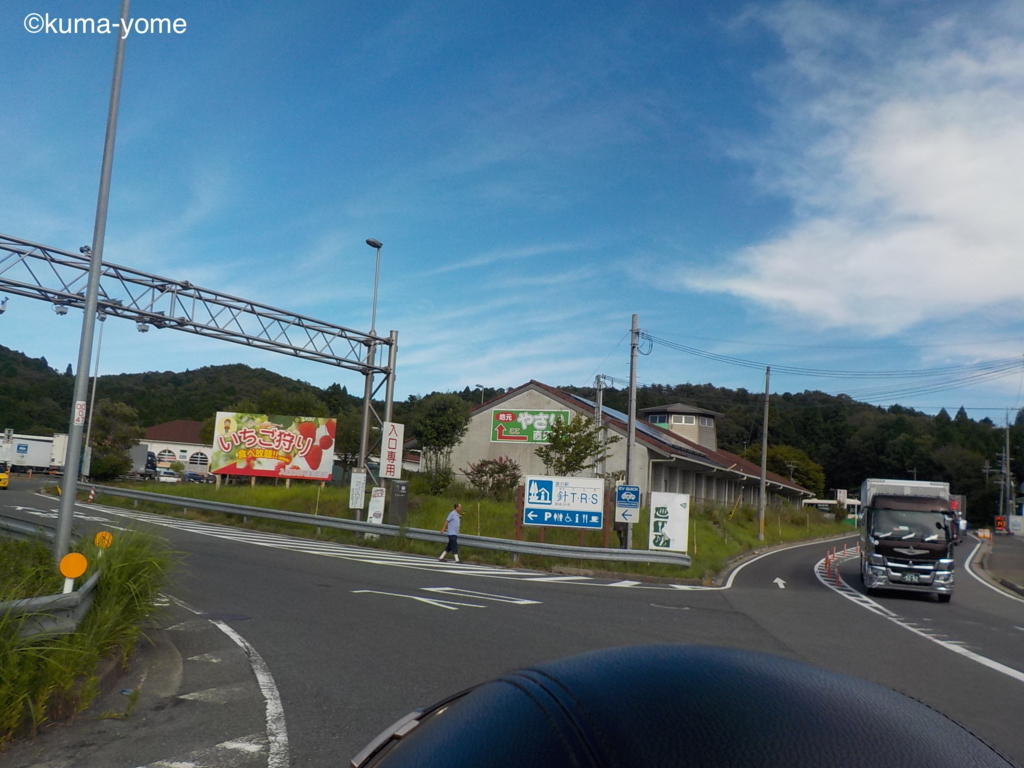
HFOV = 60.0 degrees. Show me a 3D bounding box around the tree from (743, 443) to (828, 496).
[{"bbox_3d":[36.350,12.467,118.538,10.833,9.313,10.833,1,-7,17],"label":"tree"}]

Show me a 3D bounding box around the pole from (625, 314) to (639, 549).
[{"bbox_3d":[3.616,1.581,26.732,0.280,7.479,0.280,3,-7,0],"label":"pole"}]

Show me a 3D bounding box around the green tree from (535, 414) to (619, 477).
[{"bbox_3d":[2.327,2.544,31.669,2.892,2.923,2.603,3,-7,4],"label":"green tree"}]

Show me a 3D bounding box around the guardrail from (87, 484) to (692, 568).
[{"bbox_3d":[-7.816,4.856,31.287,29.988,0.770,0.950,0,-7,36],"label":"guardrail"}]

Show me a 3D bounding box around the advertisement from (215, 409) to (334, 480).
[{"bbox_3d":[-10.704,2.812,40.000,5.431,2.803,0.150,3,-7,0],"label":"advertisement"}]

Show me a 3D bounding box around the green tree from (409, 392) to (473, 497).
[{"bbox_3d":[-2.926,2.567,37.248,2.426,4.282,2.305,4,-7,-4],"label":"green tree"}]

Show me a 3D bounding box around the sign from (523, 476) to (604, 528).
[{"bbox_3d":[1.530,3.451,25.900,2.299,1.442,0.120,2,-7,13],"label":"sign"}]

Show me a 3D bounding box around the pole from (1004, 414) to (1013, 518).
[{"bbox_3d":[48.434,8.451,86.670,0.380,11.585,0.380,3,-7,0],"label":"pole"}]

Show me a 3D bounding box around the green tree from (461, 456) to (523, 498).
[{"bbox_3d":[-0.726,3.628,34.097,2.230,1.684,2.007,3,-7,-1],"label":"green tree"}]

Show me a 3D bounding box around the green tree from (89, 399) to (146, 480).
[{"bbox_3d":[-24.060,3.504,54.290,3.423,5.020,3.423,6,-7,-23],"label":"green tree"}]

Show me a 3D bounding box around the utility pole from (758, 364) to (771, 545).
[{"bbox_3d":[11.799,3.236,41.471,0.270,8.147,0.270,3,-7,0],"label":"utility pole"}]

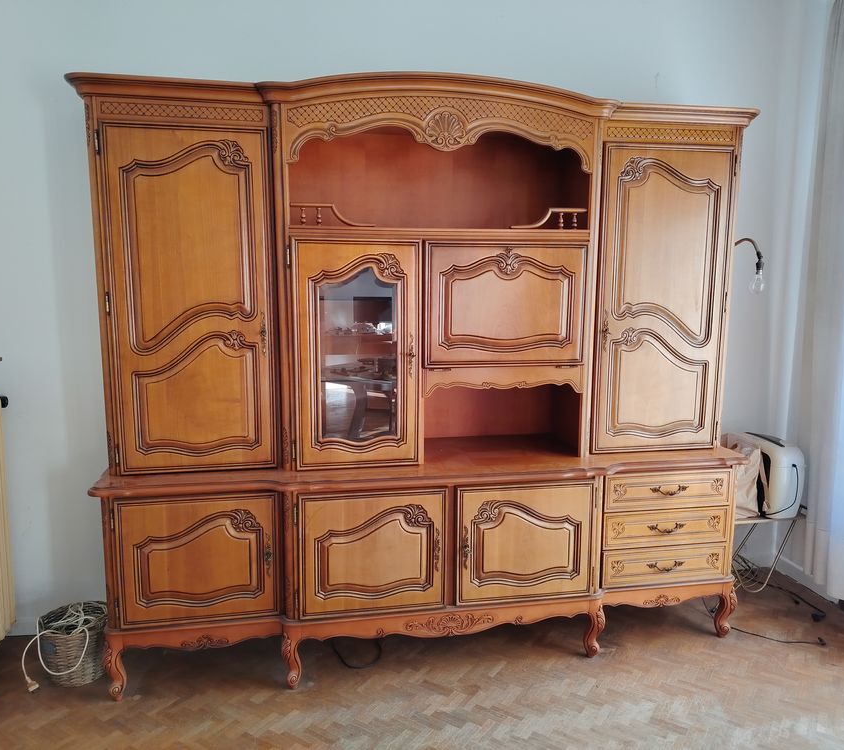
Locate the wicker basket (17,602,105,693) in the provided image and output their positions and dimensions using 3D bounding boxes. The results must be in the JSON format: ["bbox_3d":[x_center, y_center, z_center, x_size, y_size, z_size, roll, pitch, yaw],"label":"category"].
[{"bbox_3d":[-1.291,1.009,2.593,0.246,0.221,0.246,-1,8,-11],"label":"wicker basket"}]

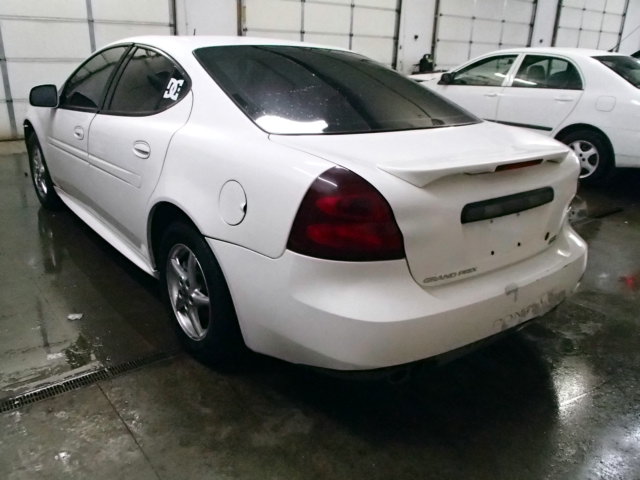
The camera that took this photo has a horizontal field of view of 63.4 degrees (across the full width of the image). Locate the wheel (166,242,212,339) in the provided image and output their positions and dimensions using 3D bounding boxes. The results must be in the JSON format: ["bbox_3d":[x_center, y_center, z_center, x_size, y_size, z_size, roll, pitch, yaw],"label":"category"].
[{"bbox_3d":[-0.534,0.225,2.400,0.170,0.455,0.455,-13,25,-37],"label":"wheel"}]

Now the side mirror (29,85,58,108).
[{"bbox_3d":[-1.884,-0.980,3.536,0.210,0.160,0.130,-13,25,-37],"label":"side mirror"}]

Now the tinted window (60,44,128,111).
[{"bbox_3d":[-1.511,-1.059,3.399,0.070,0.450,0.980,15,7,-43],"label":"tinted window"}]

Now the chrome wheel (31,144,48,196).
[{"bbox_3d":[-2.302,-0.597,4.420,0.170,0.450,0.450,-13,25,-37],"label":"chrome wheel"}]

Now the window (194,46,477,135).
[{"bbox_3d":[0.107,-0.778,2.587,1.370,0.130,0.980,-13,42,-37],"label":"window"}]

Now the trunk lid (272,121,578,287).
[{"bbox_3d":[0.543,-0.213,2.190,1.400,0.470,0.690,-13,25,-37],"label":"trunk lid"}]

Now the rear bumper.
[{"bbox_3d":[0.512,0.105,2.320,1.810,0.460,0.860,-13,25,-37],"label":"rear bumper"}]

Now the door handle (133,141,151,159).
[{"bbox_3d":[-0.826,-0.425,2.423,0.045,0.095,0.200,-13,25,-37],"label":"door handle"}]

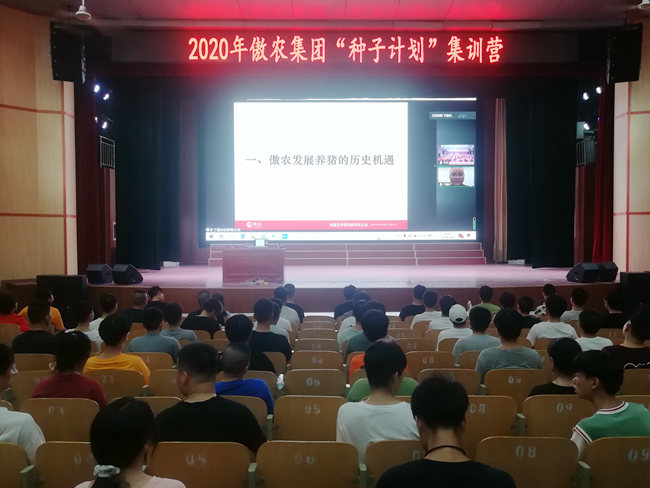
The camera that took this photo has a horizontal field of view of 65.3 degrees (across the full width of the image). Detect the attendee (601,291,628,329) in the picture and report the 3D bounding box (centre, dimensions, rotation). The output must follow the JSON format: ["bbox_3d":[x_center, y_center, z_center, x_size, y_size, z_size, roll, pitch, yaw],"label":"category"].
[{"bbox_3d":[3.609,1.214,6.575,0.500,1.267,0.680,0,2,0],"label":"attendee"}]

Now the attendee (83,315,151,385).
[{"bbox_3d":[-1.710,1.220,4.387,0.520,1.292,0.720,0,2,0],"label":"attendee"}]

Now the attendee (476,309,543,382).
[{"bbox_3d":[1.512,1.184,4.388,0.530,1.319,0.720,0,2,0],"label":"attendee"}]

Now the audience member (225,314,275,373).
[{"bbox_3d":[-0.658,1.216,4.387,0.520,1.285,0.720,0,2,0],"label":"audience member"}]

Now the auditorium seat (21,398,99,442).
[{"bbox_3d":[-1.721,1.417,3.584,0.530,0.830,0.550,0,1,0],"label":"auditorium seat"}]

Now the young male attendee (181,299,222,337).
[{"bbox_3d":[-1.616,1.329,6.937,0.540,1.224,0.750,0,1,6],"label":"young male attendee"}]

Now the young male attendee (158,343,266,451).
[{"bbox_3d":[-0.600,1.151,2.908,0.560,1.294,0.680,0,2,0],"label":"young male attendee"}]

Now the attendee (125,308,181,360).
[{"bbox_3d":[-1.672,1.258,5.173,0.510,1.268,0.720,0,2,0],"label":"attendee"}]

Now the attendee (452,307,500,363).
[{"bbox_3d":[1.494,1.237,5.173,0.490,1.265,0.720,0,2,0],"label":"attendee"}]

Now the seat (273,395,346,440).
[{"bbox_3d":[-0.088,1.391,3.514,0.520,0.840,0.500,0,2,0],"label":"seat"}]

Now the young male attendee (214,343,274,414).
[{"bbox_3d":[-0.580,1.240,3.600,0.500,1.177,0.720,0,2,0],"label":"young male attendee"}]

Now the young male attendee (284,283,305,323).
[{"bbox_3d":[-0.532,1.247,7.941,0.490,1.303,0.680,0,2,0],"label":"young male attendee"}]

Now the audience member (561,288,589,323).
[{"bbox_3d":[3.505,1.234,7.299,0.490,1.256,0.680,0,2,0],"label":"audience member"}]

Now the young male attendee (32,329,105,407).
[{"bbox_3d":[-1.694,1.207,3.601,0.500,1.259,0.720,0,2,0],"label":"young male attendee"}]

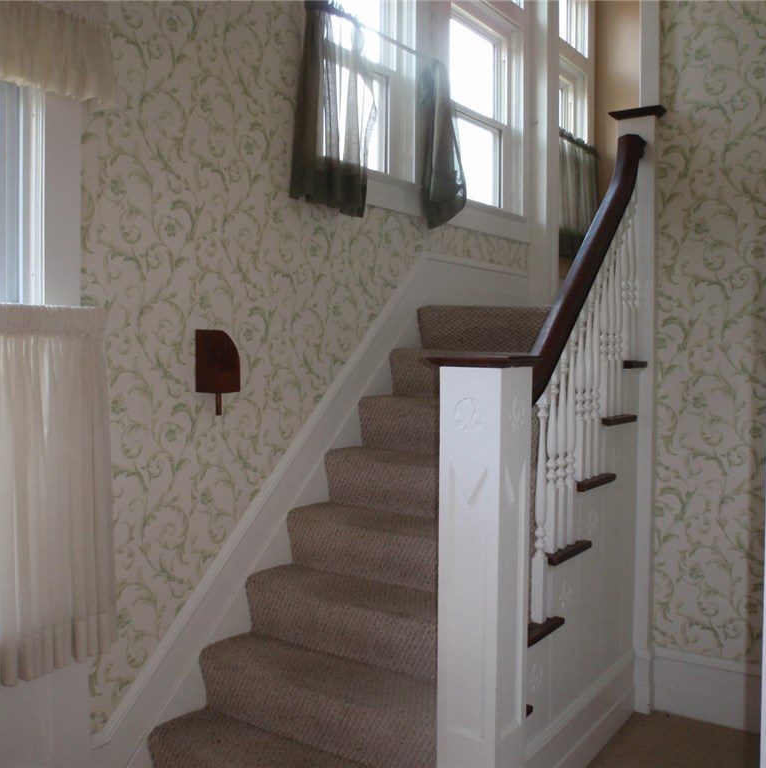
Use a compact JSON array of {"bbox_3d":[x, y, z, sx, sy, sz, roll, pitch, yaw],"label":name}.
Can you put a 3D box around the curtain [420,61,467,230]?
[{"bbox_3d":[0.274,-1.105,3.807,0.089,0.723,0.277,2,3,35],"label":"curtain"}]

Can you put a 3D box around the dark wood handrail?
[{"bbox_3d":[0.664,-0.422,2.726,0.071,0.139,1.426,2,45,35],"label":"dark wood handrail"}]

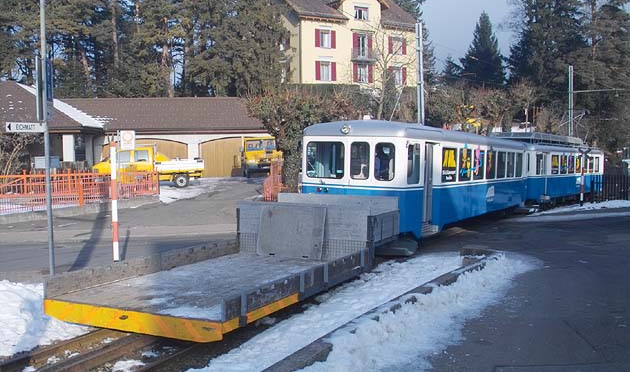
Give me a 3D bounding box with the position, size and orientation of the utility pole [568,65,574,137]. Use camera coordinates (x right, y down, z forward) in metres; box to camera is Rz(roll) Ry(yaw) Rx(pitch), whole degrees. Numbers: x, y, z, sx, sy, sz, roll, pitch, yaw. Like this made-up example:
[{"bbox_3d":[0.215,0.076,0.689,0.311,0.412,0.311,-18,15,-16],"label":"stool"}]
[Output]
[{"bbox_3d":[17.736,-3.862,44.829,0.280,8.800,0.280,2,5,37],"label":"utility pole"}]

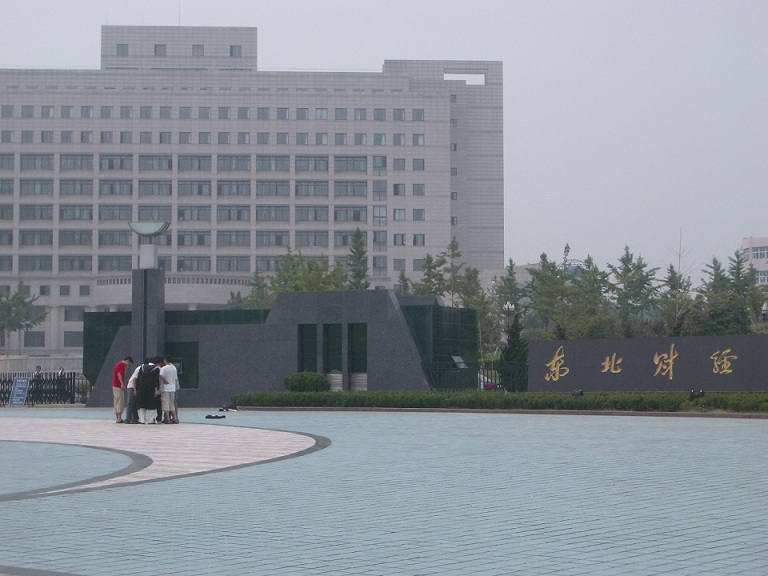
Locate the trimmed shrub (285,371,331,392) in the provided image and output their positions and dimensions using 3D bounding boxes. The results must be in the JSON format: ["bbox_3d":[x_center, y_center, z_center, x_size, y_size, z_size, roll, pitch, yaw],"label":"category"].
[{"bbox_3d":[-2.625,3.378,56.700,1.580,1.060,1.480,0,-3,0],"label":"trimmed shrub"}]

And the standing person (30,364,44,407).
[{"bbox_3d":[-14.642,4.106,69.500,0.500,1.680,0.320,0,-3,-5],"label":"standing person"}]

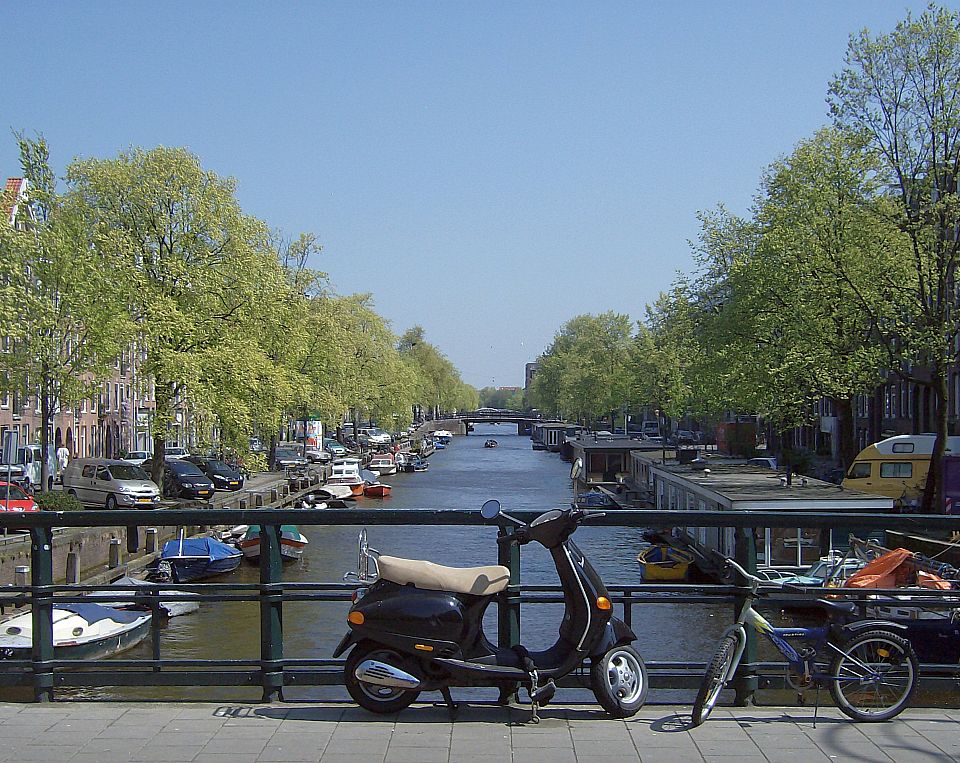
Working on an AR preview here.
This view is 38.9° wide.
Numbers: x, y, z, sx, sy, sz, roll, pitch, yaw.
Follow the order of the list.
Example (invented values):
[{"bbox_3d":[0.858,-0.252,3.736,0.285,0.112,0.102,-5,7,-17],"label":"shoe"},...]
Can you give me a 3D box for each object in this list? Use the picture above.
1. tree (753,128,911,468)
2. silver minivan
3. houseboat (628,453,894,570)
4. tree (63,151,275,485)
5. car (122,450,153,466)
[{"bbox_3d":[14.181,-2.729,54.555,6.700,14.700,6.700,0,-1,0],"label":"tree"},{"bbox_3d":[-14.373,3.920,52.740,4.750,1.920,1.820,-1,-1,44],"label":"silver minivan"},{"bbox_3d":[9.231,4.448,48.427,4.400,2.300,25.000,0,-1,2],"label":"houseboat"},{"bbox_3d":[-12.716,-2.317,55.852,8.600,14.400,8.600,0,-1,0],"label":"tree"},{"bbox_3d":[-17.670,4.330,71.936,1.720,1.450,4.200,0,-1,2],"label":"car"}]

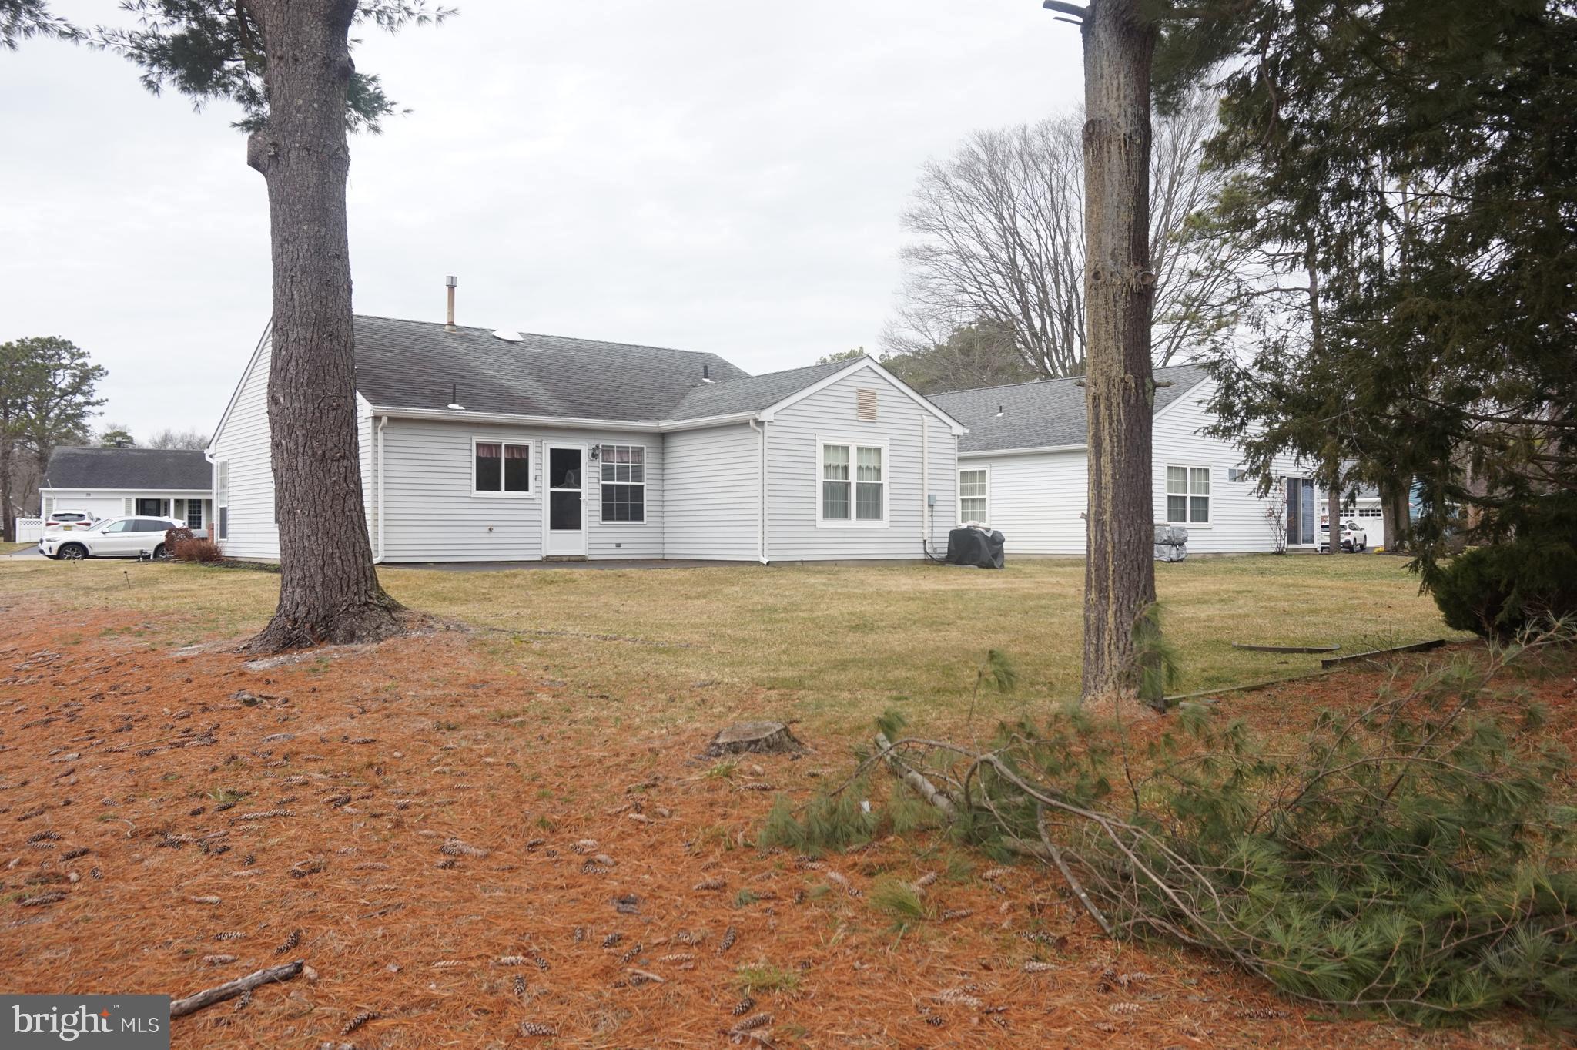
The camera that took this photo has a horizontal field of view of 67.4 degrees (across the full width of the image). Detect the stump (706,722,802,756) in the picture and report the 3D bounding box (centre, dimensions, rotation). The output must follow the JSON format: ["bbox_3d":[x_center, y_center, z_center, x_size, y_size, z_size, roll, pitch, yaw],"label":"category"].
[{"bbox_3d":[-0.195,1.274,7.110,0.560,0.125,0.500,0,0,0],"label":"stump"}]

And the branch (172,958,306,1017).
[{"bbox_3d":[-1.727,1.451,3.722,0.046,0.046,0.424,-1,1,42],"label":"branch"}]

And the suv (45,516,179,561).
[{"bbox_3d":[-23.499,0.531,41.397,4.720,1.680,1.950,0,-1,-39],"label":"suv"}]

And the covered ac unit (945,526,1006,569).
[{"bbox_3d":[3.560,0.426,22.400,0.760,0.760,0.780,0,-1,-39],"label":"covered ac unit"}]

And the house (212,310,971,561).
[{"bbox_3d":[-5.070,-1.781,25.325,10.800,5.100,14.400,0,-1,-39],"label":"house"}]

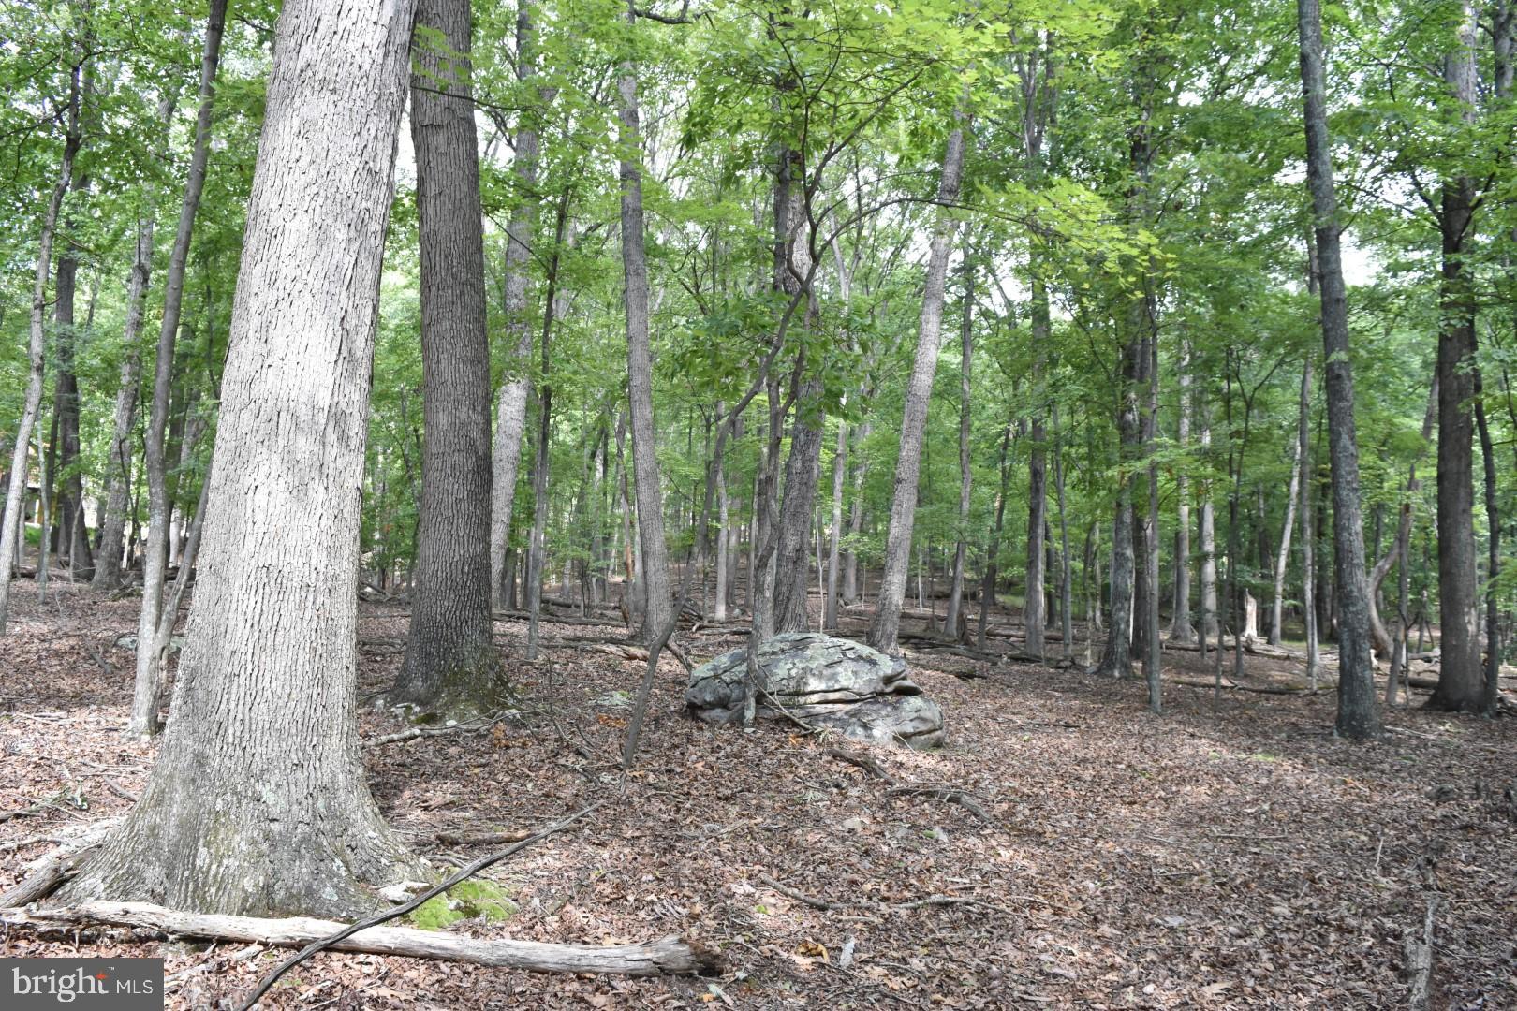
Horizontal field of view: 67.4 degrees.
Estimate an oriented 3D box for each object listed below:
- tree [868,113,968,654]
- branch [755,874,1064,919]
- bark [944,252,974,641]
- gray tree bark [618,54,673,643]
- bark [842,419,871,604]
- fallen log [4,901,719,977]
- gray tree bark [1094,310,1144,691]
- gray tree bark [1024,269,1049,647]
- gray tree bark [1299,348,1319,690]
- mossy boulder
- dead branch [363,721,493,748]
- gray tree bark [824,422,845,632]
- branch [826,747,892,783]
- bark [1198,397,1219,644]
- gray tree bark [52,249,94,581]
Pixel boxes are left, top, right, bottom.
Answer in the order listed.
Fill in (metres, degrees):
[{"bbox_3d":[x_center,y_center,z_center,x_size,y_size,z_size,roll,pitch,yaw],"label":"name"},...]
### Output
[{"bbox_3d":[2.693,-2.045,18.843,0.482,8.981,0.482,7,-3,7],"label":"tree"},{"bbox_3d":[0.664,1.714,5.041,1.328,0.060,0.330,2,-2,8],"label":"branch"},{"bbox_3d":[4.046,-1.199,22.775,0.328,7.770,0.328,2,-3,10],"label":"bark"},{"bbox_3d":[-1.980,-2.716,19.378,0.515,10.026,0.515,-3,-3,-5],"label":"gray tree bark"},{"bbox_3d":[2.771,0.163,32.239,0.433,5.246,0.433,4,-3,5],"label":"bark"},{"bbox_3d":[-1.434,1.547,4.084,2.595,0.150,0.180,2,-2,2],"label":"fallen log"},{"bbox_3d":[5.686,-0.143,17.748,0.456,5.574,0.456,3,-3,18],"label":"gray tree bark"},{"bbox_3d":[4.226,-0.577,17.300,0.340,5.806,0.340,1,-3,0],"label":"gray tree bark"},{"bbox_3d":[8.319,0.199,17.173,0.212,5.001,0.212,-1,-3,26],"label":"gray tree bark"},{"bbox_3d":[0.492,1.523,9.550,2.050,0.950,1.300,0,-4,15],"label":"mossy boulder"},{"bbox_3d":[-2.414,1.667,8.409,0.180,0.110,1.176,1,-2,34],"label":"dead branch"},{"bbox_3d":[1.732,0.399,25.189,0.286,4.692,0.286,2,-3,4],"label":"gray tree bark"},{"bbox_3d":[0.699,1.791,7.965,0.150,0.100,0.954,3,-2,-23],"label":"branch"},{"bbox_3d":[9.575,0.305,24.219,0.375,5.260,0.375,-1,-3,22],"label":"bark"},{"bbox_3d":[-16.545,-2.178,27.500,0.680,8.025,0.680,1,-4,-6],"label":"gray tree bark"}]

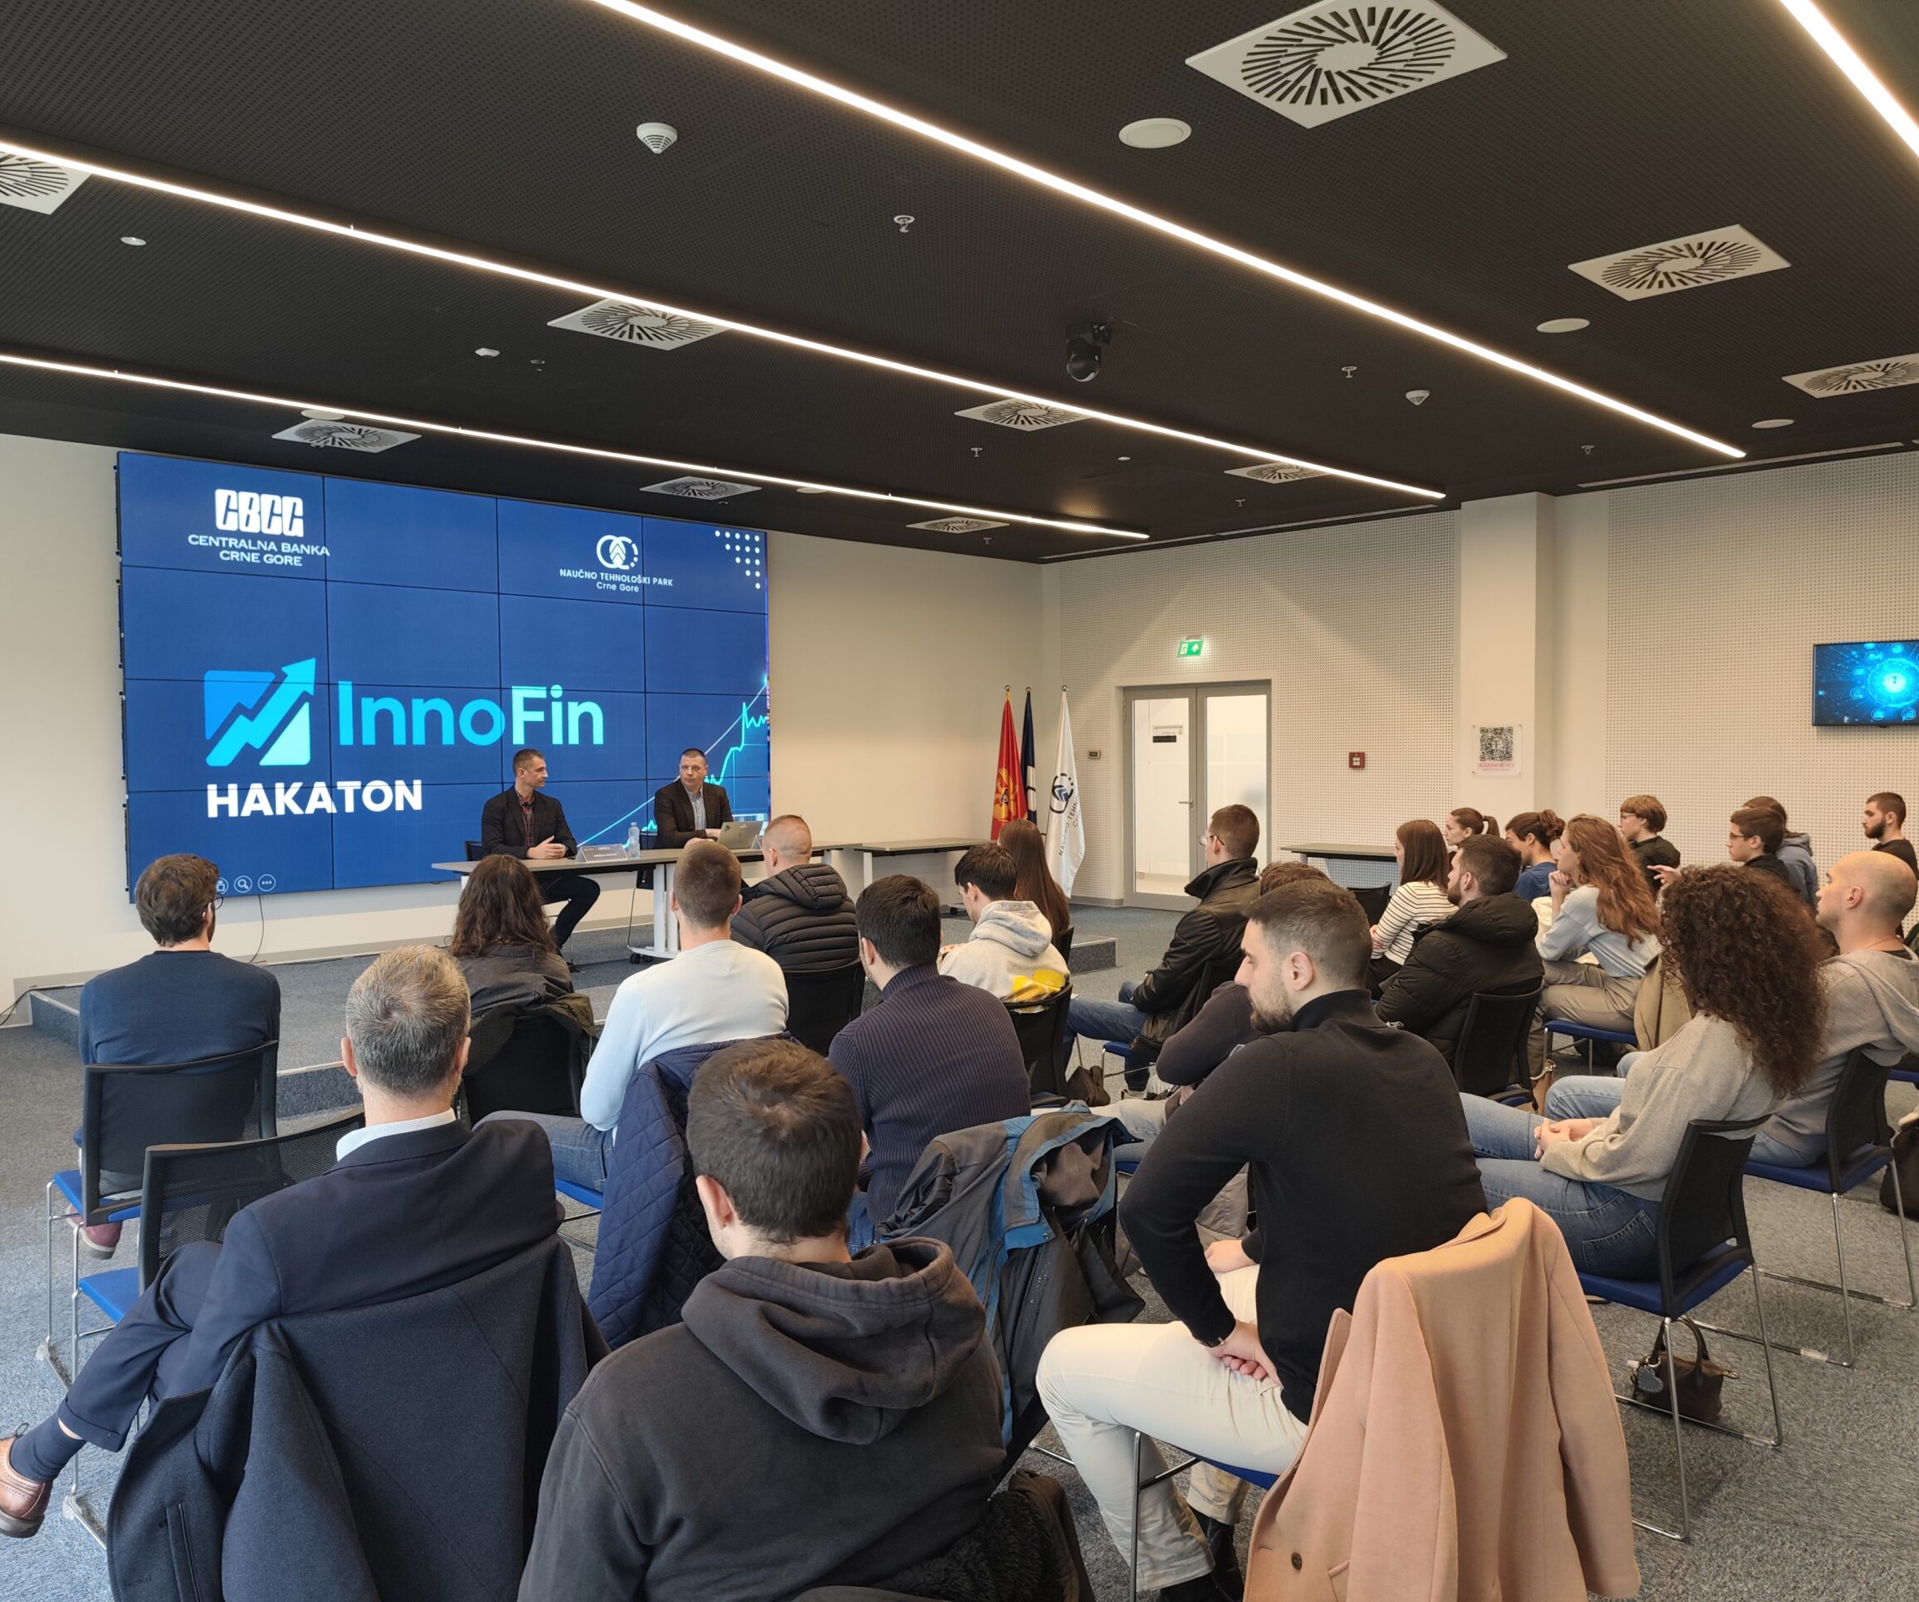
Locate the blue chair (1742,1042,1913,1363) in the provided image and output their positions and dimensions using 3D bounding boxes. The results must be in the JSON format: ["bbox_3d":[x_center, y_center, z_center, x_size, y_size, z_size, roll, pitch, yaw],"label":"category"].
[{"bbox_3d":[2.248,0.992,3.922,0.540,0.820,0.530,-2,3,-44],"label":"blue chair"}]

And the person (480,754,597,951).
[{"bbox_3d":[-2.618,0.388,8.739,0.740,1.400,0.600,1,3,43],"label":"person"}]

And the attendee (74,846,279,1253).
[{"bbox_3d":[-2.218,0.796,3.926,0.500,1.320,0.850,-2,3,-39],"label":"attendee"}]

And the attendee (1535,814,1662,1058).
[{"bbox_3d":[2.554,0.700,5.734,0.780,1.270,0.500,1,3,43],"label":"attendee"}]

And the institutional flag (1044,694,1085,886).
[{"bbox_3d":[1.069,-0.064,14.224,0.420,2.120,0.300,0,2,4],"label":"institutional flag"}]

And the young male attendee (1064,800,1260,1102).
[{"bbox_3d":[0.787,0.688,5.619,0.639,1.349,1.051,-2,3,-38],"label":"young male attendee"}]

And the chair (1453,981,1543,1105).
[{"bbox_3d":[1.558,0.984,4.565,0.540,0.830,0.540,-2,3,-42],"label":"chair"}]

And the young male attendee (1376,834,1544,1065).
[{"bbox_3d":[1.480,0.749,4.682,0.560,1.290,0.800,-2,3,-42],"label":"young male attendee"}]

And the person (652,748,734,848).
[{"bbox_3d":[-1.707,0.347,9.451,0.577,1.370,0.824,-2,3,-44],"label":"person"}]

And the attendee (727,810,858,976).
[{"bbox_3d":[-0.863,0.714,5.335,0.577,1.344,0.948,-2,3,-44],"label":"attendee"}]

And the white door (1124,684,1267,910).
[{"bbox_3d":[2.204,-0.013,13.261,0.100,2.160,1.675,-2,3,-44],"label":"white door"}]

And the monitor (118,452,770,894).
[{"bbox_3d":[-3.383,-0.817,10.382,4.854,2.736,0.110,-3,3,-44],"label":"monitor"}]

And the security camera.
[{"bbox_3d":[0.577,-1.995,6.342,0.139,0.216,0.160,-2,3,-44],"label":"security camera"}]

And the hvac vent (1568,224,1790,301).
[{"bbox_3d":[2.789,-2.089,5.492,0.607,0.050,0.607,-3,3,-44],"label":"hvac vent"}]

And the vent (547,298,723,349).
[{"bbox_3d":[-1.358,-2.076,6.181,0.613,0.031,0.613,-2,3,-44],"label":"vent"}]

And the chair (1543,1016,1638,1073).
[{"bbox_3d":[2.685,0.926,5.650,0.540,0.820,0.520,-2,3,-44],"label":"chair"}]

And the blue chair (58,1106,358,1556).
[{"bbox_3d":[-1.550,1.061,3.028,0.556,0.824,0.515,-2,3,-44],"label":"blue chair"}]

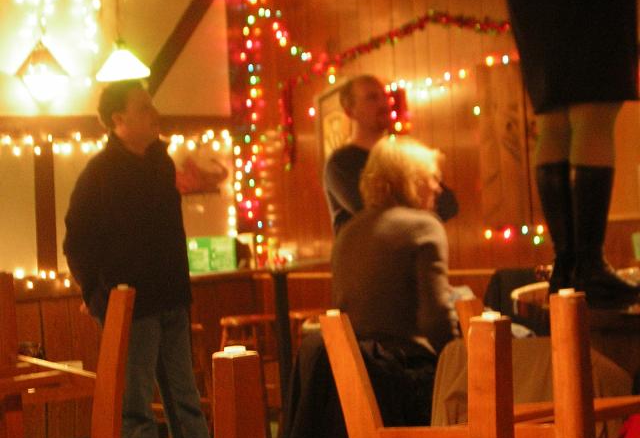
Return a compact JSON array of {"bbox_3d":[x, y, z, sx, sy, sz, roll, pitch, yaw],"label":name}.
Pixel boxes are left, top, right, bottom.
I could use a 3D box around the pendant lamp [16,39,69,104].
[{"bbox_3d":[-1.291,-0.686,8.000,0.240,0.300,0.240,-2,1,37],"label":"pendant lamp"}]

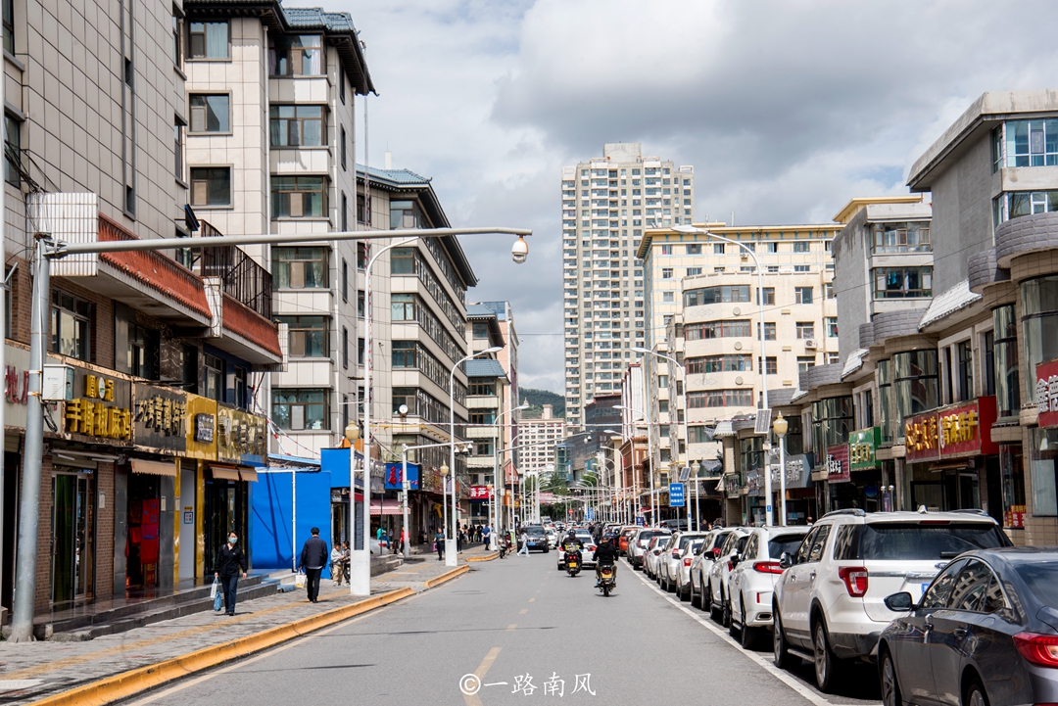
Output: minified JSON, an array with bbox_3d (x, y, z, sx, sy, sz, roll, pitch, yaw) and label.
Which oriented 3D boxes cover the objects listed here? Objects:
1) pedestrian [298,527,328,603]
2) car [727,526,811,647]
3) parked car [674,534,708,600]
[{"bbox_3d":[-4.937,4.852,36.996,0.580,1.720,0.420,-1,-6,2],"label":"pedestrian"},{"bbox_3d":[4.077,3.484,24.268,1.950,1.690,4.830,-1,-6,2],"label":"car"},{"bbox_3d":[4.669,5.499,40.958,1.780,1.480,4.500,-1,-6,2],"label":"parked car"}]

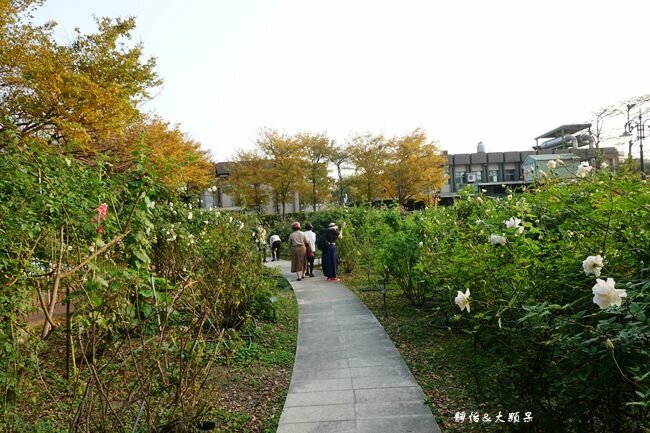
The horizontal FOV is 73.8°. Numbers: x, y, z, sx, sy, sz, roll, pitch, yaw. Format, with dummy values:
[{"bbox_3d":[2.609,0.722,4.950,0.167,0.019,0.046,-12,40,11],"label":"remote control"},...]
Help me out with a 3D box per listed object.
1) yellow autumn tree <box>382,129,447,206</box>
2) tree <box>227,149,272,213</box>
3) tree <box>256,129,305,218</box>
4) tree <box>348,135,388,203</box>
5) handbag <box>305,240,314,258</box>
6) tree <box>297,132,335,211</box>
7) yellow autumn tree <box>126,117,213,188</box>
[{"bbox_3d":[5.992,-1.975,29.000,4.300,7.830,4.300,0,-1,0],"label":"yellow autumn tree"},{"bbox_3d":[-4.880,-1.234,28.000,3.000,6.320,3.000,0,-1,0],"label":"tree"},{"bbox_3d":[-2.825,-1.833,27.500,3.100,7.510,3.100,0,-1,0],"label":"tree"},{"bbox_3d":[2.943,-1.931,30.000,3.000,7.770,3.000,0,-1,0],"label":"tree"},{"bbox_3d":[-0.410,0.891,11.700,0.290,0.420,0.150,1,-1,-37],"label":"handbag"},{"bbox_3d":[-0.636,-1.841,29.000,2.800,7.560,2.800,0,-1,0],"label":"tree"},{"bbox_3d":[-7.318,-1.400,20.000,4.300,6.430,4.300,0,-1,0],"label":"yellow autumn tree"}]

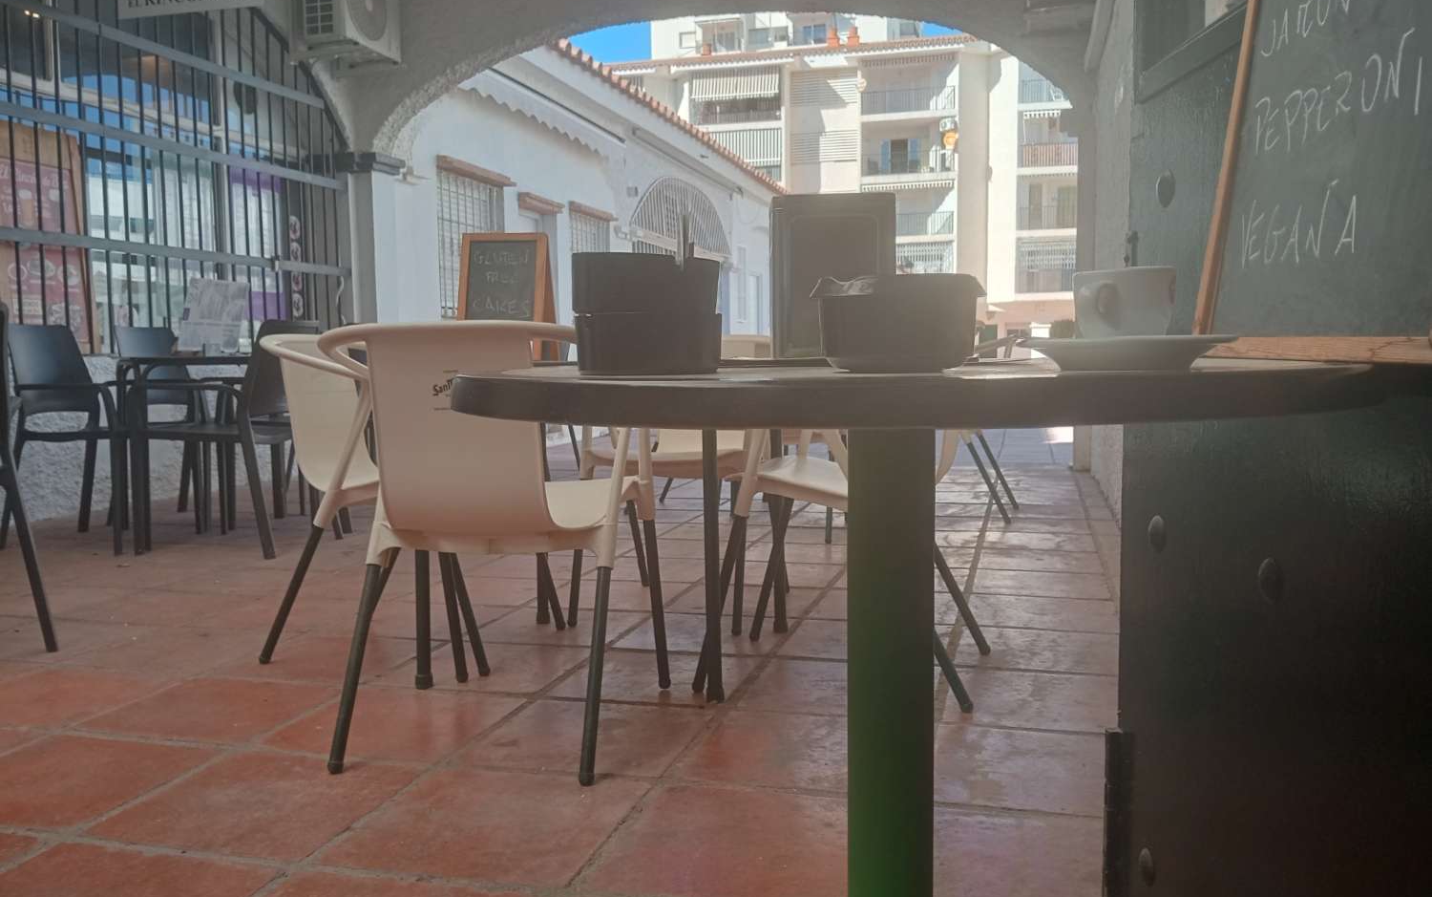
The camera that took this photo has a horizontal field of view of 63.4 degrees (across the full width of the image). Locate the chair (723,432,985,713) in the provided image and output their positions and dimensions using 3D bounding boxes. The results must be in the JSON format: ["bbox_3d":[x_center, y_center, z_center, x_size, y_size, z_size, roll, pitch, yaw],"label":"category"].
[{"bbox_3d":[0.311,0.114,2.583,0.600,0.775,0.560,1,5,17],"label":"chair"}]

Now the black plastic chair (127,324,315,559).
[{"bbox_3d":[-1.847,-0.054,4.500,0.590,0.865,0.550,0,5,15],"label":"black plastic chair"}]

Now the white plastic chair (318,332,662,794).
[{"bbox_3d":[-0.396,0.153,2.218,0.560,0.775,0.600,0,5,10],"label":"white plastic chair"}]

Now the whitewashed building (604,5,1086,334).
[{"bbox_3d":[8.090,-12.823,58.299,26.000,17.500,12.000,0,5,15],"label":"whitewashed building"}]

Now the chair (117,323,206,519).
[{"bbox_3d":[-2.359,-0.106,5.244,0.590,0.865,0.550,1,5,18],"label":"chair"}]

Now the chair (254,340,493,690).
[{"bbox_3d":[-0.757,0.104,2.889,0.600,0.775,0.560,0,5,14],"label":"chair"}]

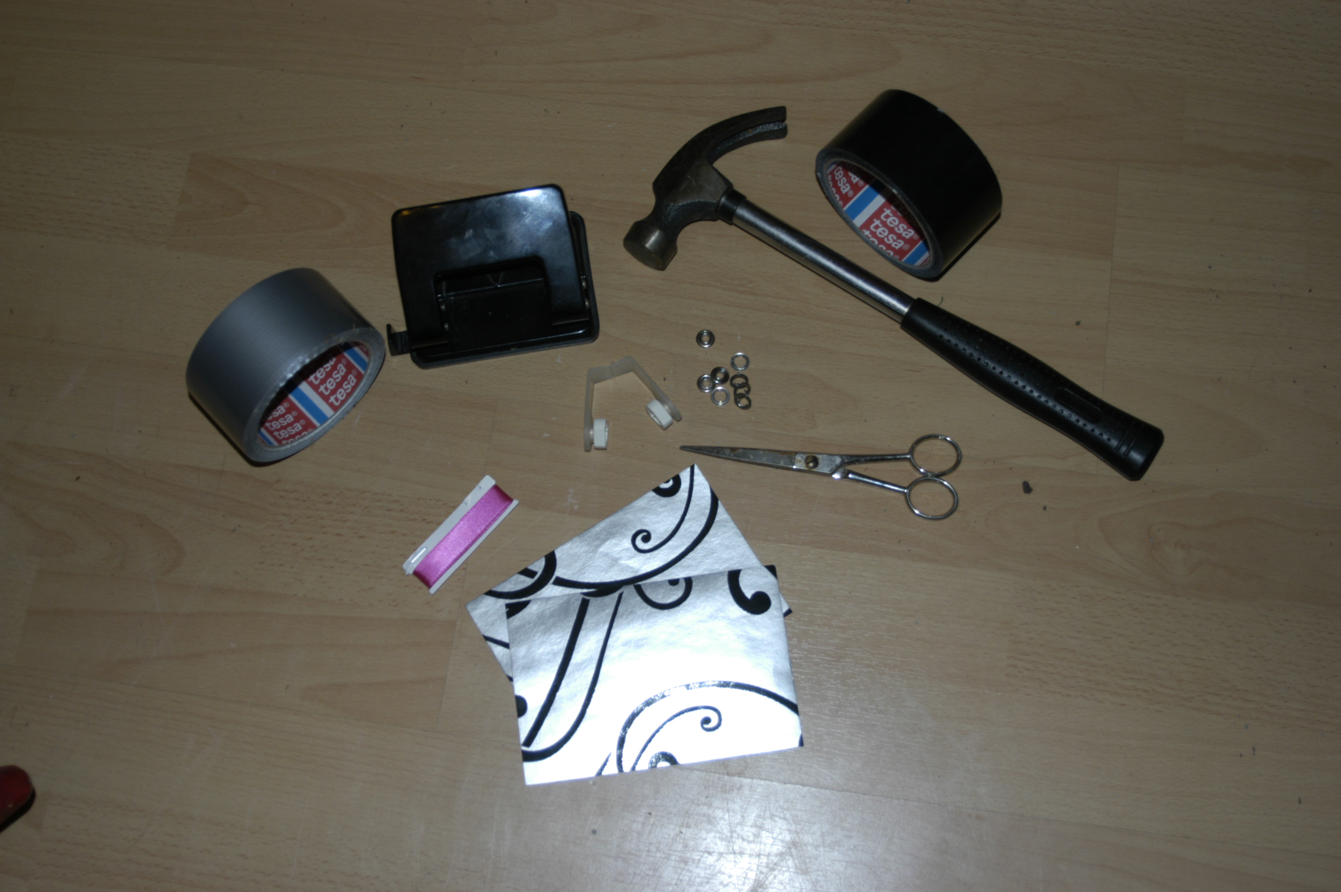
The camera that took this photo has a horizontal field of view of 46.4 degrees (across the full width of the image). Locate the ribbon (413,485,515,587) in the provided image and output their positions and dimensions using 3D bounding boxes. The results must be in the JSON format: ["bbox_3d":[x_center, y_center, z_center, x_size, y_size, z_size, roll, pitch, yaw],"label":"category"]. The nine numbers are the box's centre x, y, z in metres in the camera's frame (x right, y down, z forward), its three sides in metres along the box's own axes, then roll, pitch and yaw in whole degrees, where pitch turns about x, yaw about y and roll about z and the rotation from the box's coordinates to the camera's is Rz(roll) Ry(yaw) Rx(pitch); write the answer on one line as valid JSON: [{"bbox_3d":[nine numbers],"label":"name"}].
[{"bbox_3d":[-0.116,0.051,0.880,0.014,0.010,0.068,40,80,13],"label":"ribbon"}]

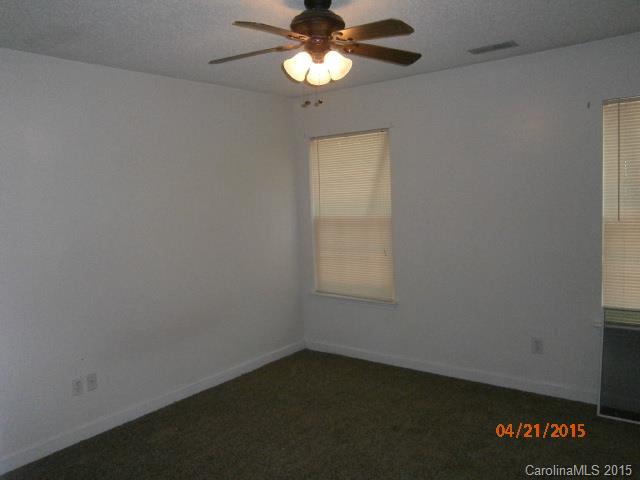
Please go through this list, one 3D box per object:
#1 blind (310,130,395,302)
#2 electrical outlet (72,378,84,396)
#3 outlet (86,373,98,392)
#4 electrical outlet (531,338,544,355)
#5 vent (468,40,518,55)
[{"bbox_3d":[0.279,-0.203,4.400,0.883,1.505,0.100,2,7,36],"label":"blind"},{"bbox_3d":[-1.571,0.959,3.128,0.012,0.113,0.073,2,7,40],"label":"electrical outlet"},{"bbox_3d":[-1.512,0.949,3.199,0.012,0.113,0.073,2,7,40],"label":"outlet"},{"bbox_3d":[1.597,0.784,3.532,0.073,0.113,0.012,2,7,36],"label":"electrical outlet"},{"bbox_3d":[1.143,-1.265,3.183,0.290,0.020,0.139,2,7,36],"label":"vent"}]

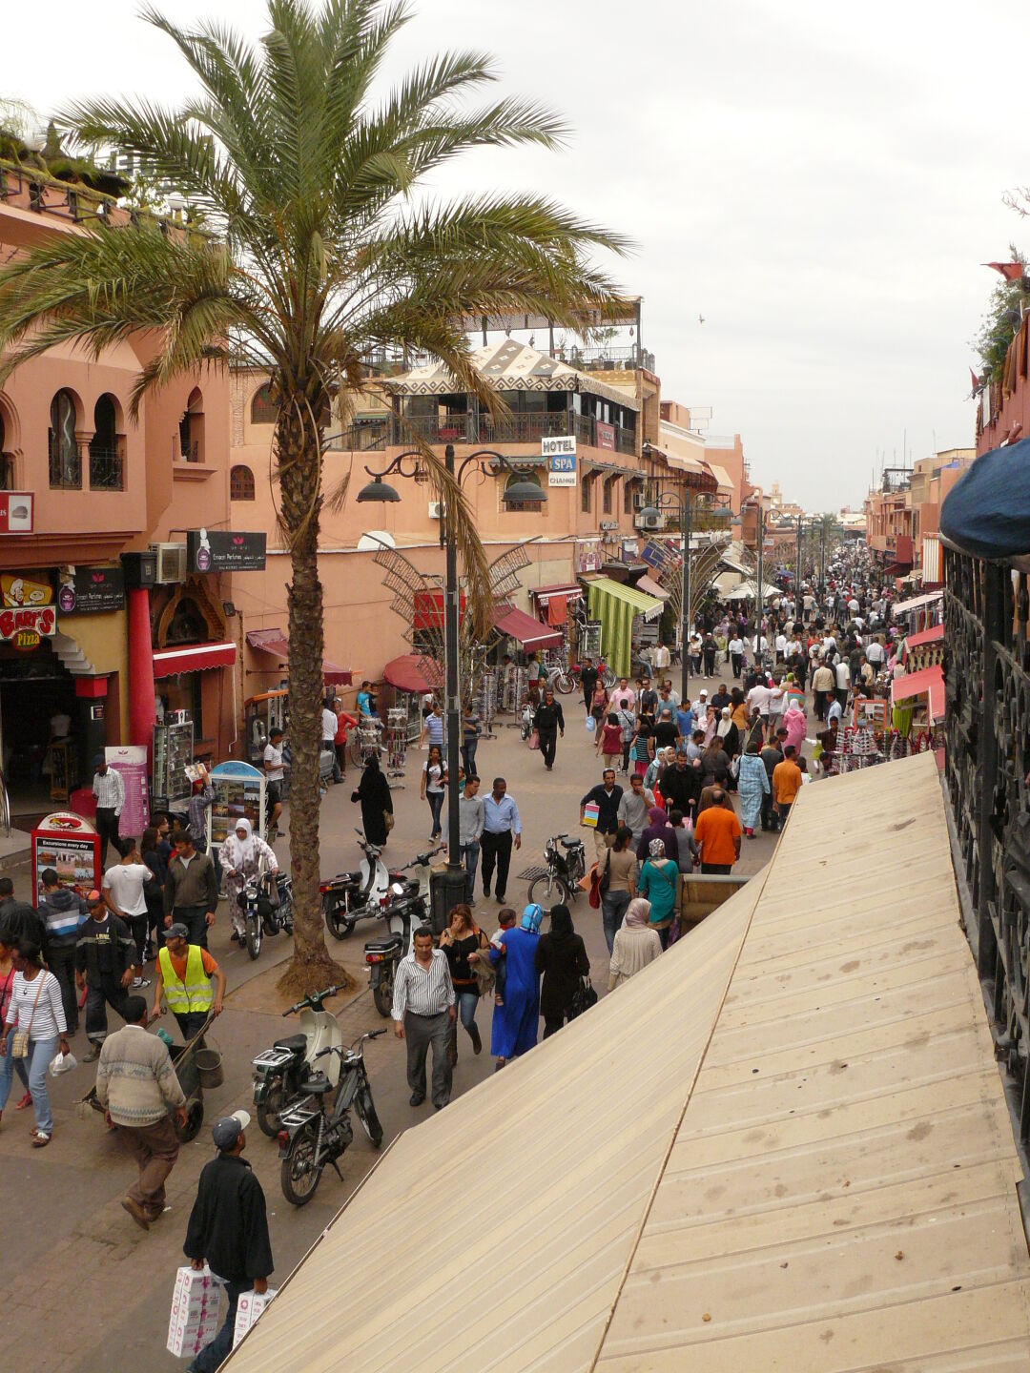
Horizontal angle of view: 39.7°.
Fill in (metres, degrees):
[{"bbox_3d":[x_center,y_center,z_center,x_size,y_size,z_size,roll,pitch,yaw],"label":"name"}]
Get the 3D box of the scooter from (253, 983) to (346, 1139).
[{"bbox_3d":[-1.857,3.311,12.761,0.660,1.030,1.720,2,6,19],"label":"scooter"}]

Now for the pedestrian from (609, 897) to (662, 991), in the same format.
[{"bbox_3d":[1.249,2.956,14.654,0.520,1.620,0.360,1,6,8],"label":"pedestrian"}]

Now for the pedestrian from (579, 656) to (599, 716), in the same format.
[{"bbox_3d":[2.084,0.072,40.214,0.560,1.740,0.400,1,6,10],"label":"pedestrian"}]

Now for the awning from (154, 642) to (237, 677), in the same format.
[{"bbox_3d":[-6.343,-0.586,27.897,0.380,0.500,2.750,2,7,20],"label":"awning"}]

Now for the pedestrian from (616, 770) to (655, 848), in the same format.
[{"bbox_3d":[1.833,2.150,21.685,0.540,1.730,0.420,1,6,8],"label":"pedestrian"}]

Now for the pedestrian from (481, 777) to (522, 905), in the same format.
[{"bbox_3d":[-0.206,2.168,20.324,0.570,1.770,0.380,0,6,-4],"label":"pedestrian"}]

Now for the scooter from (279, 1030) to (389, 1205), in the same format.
[{"bbox_3d":[-1.417,3.438,11.528,0.660,1.030,1.680,3,6,25],"label":"scooter"}]

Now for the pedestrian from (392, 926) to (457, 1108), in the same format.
[{"bbox_3d":[-0.851,3.095,13.477,0.560,1.680,0.380,0,6,0],"label":"pedestrian"}]

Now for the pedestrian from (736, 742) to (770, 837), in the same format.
[{"bbox_3d":[4.203,1.776,25.283,0.560,1.700,0.420,2,7,14],"label":"pedestrian"}]

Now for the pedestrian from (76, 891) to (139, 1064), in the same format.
[{"bbox_3d":[-4.158,2.916,14.565,0.580,1.720,0.500,0,6,1],"label":"pedestrian"}]

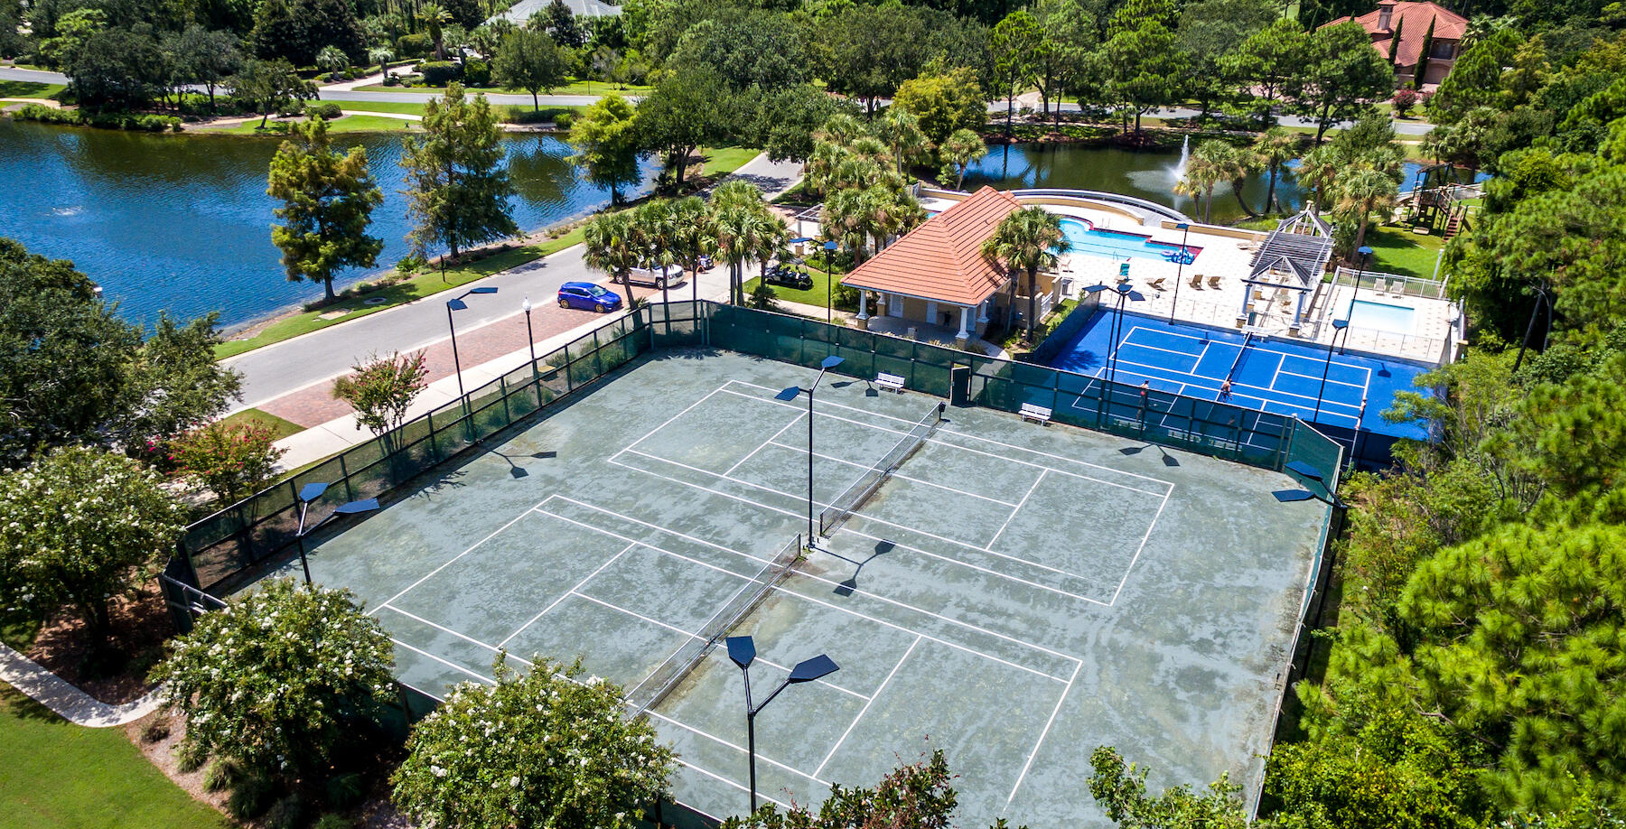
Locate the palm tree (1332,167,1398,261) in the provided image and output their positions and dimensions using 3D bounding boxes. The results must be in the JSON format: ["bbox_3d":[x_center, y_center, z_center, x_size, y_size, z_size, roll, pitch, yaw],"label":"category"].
[{"bbox_3d":[42.232,-15.067,68.105,4.300,7.000,4.300,16,30,28],"label":"palm tree"}]

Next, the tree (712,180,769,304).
[{"bbox_3d":[-4.780,-10.900,58.610,3.900,8.410,3.900,-1,30,-4],"label":"tree"}]

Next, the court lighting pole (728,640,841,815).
[{"bbox_3d":[-1.146,9.650,23.480,3.211,7.878,2.312,17,31,29],"label":"court lighting pole"}]

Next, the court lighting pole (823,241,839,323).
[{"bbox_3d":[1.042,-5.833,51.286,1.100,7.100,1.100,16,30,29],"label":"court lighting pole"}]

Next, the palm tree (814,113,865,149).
[{"bbox_3d":[2.519,-23.933,83.004,4.300,7.100,4.300,1,26,1],"label":"palm tree"}]

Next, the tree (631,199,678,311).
[{"bbox_3d":[-9.513,-9.139,55.811,3.100,8.100,3.100,-4,26,-9],"label":"tree"}]

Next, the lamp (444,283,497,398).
[{"bbox_3d":[-16.253,-2.007,43.450,2.317,7.870,3.200,12,29,21],"label":"lamp"}]

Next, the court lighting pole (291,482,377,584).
[{"bbox_3d":[-15.059,6.396,29.417,2.900,7.300,2.200,16,30,29],"label":"court lighting pole"}]

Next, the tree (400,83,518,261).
[{"bbox_3d":[-26.995,-18.222,68.917,8.600,13.460,8.300,-11,32,-19],"label":"tree"}]

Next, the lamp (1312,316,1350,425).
[{"bbox_3d":[25.740,-1.560,44.920,0.800,6.570,1.400,18,34,27],"label":"lamp"}]

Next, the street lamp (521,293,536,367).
[{"bbox_3d":[-16.430,-4.214,52.501,0.500,5.697,0.500,-9,31,-16],"label":"street lamp"}]

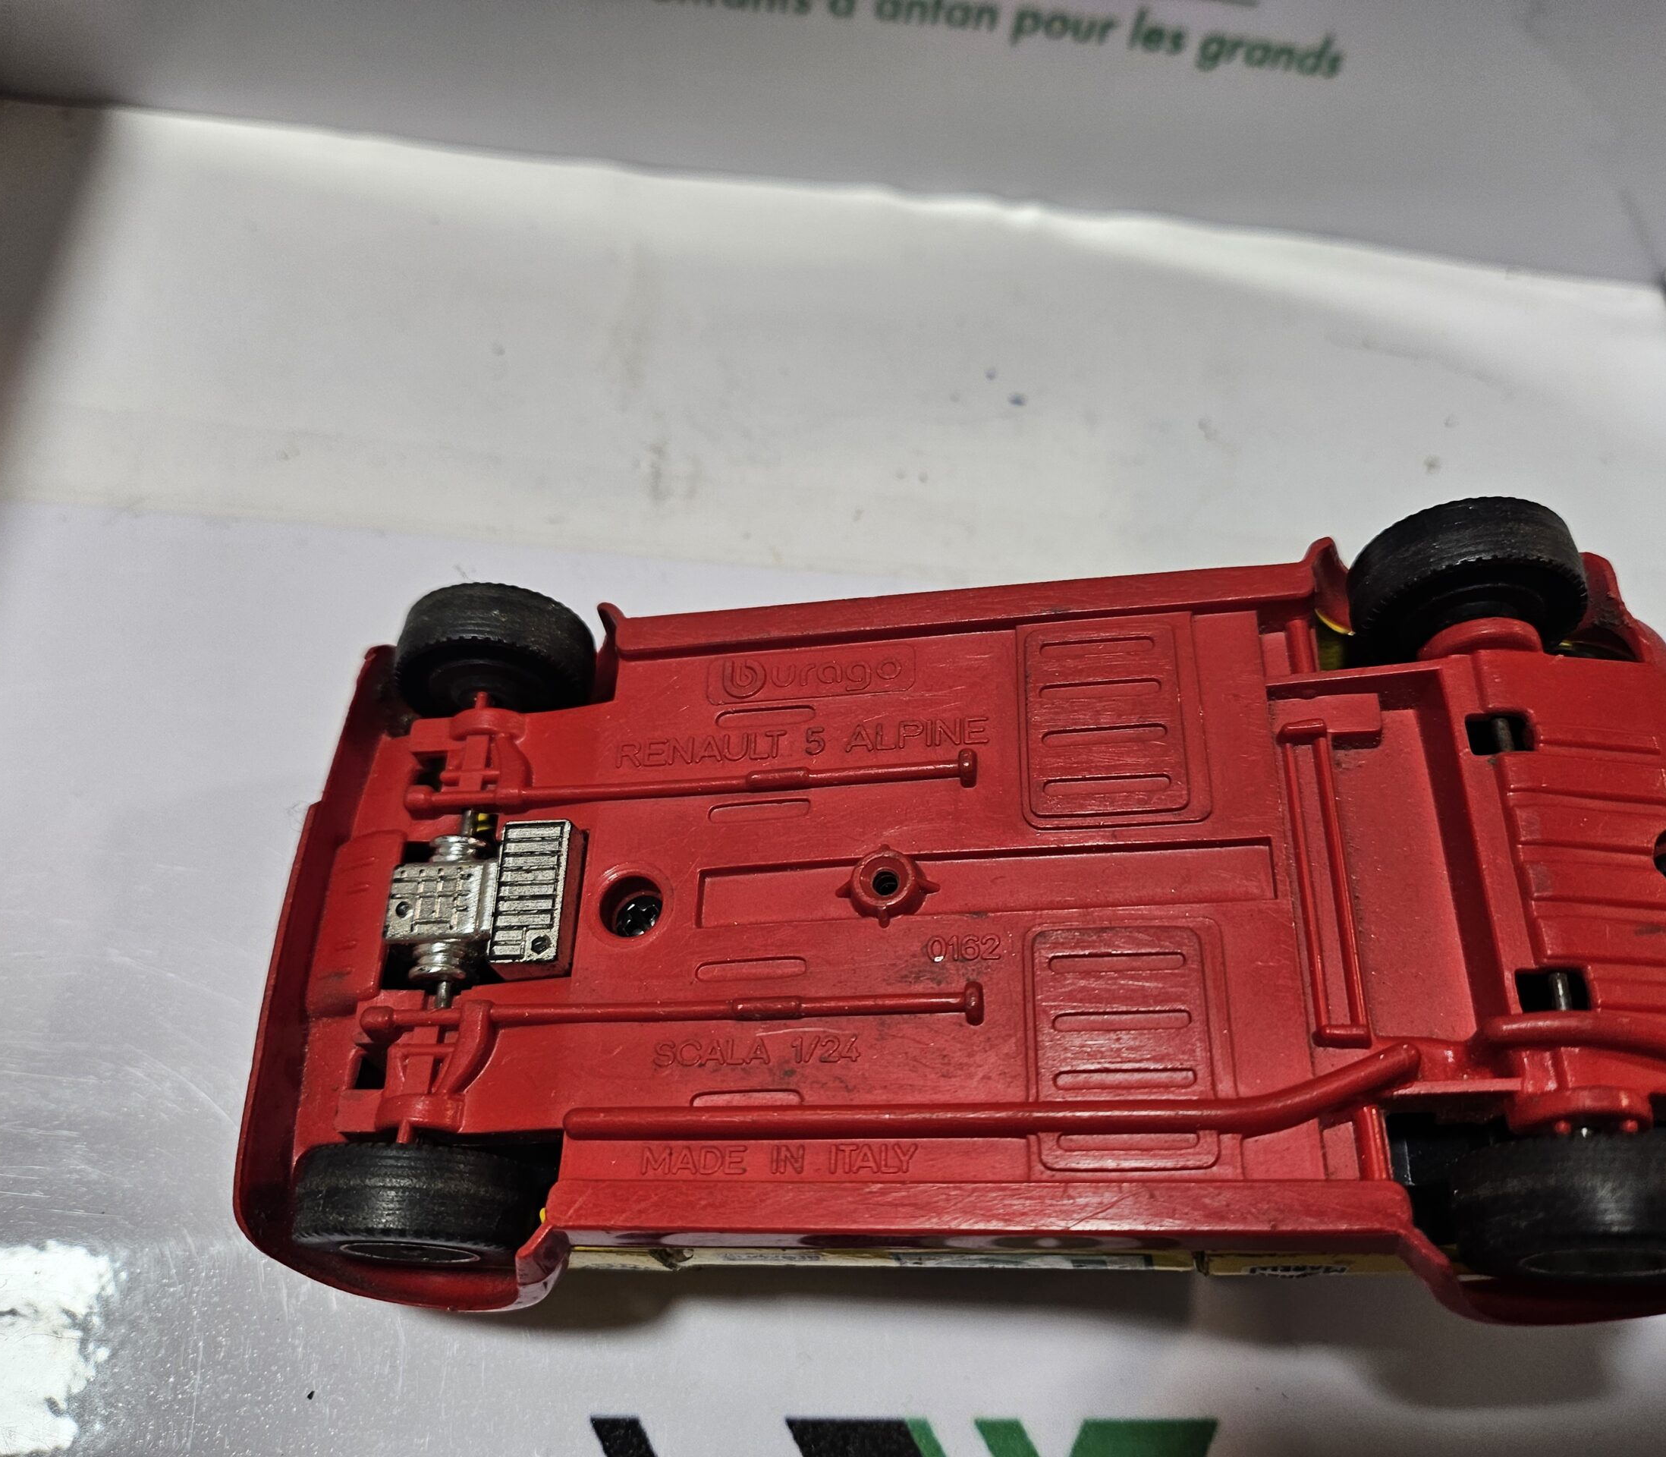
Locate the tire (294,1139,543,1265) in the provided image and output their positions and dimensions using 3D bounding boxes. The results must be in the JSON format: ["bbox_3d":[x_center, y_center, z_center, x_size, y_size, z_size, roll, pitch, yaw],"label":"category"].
[{"bbox_3d":[-0.039,0.044,0.125,0.021,0.021,0.008,-6,63,9],"label":"tire"}]

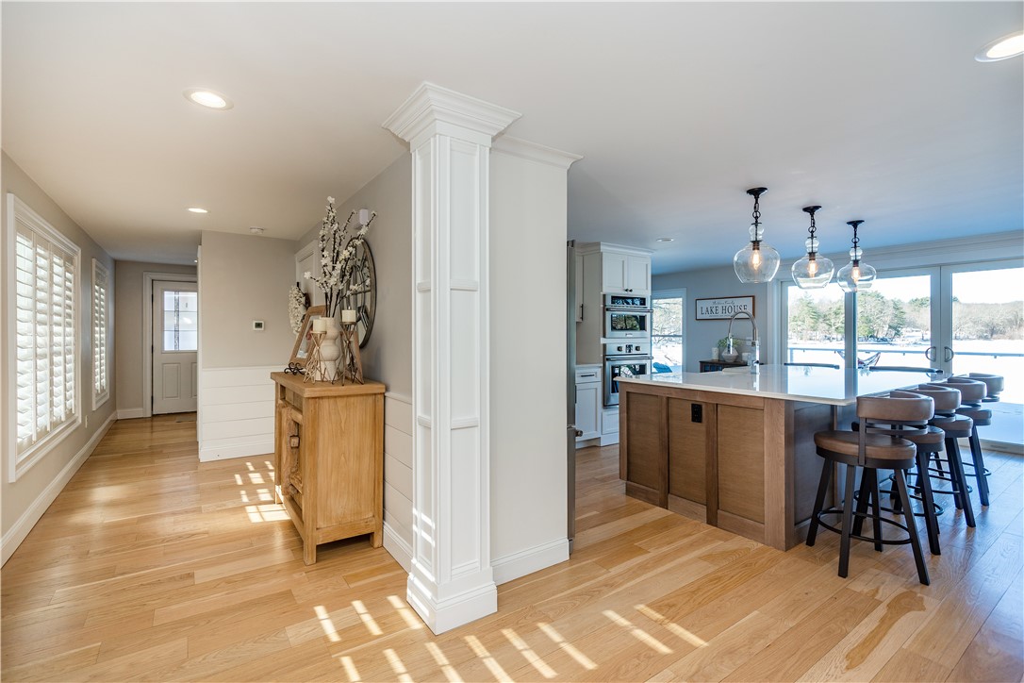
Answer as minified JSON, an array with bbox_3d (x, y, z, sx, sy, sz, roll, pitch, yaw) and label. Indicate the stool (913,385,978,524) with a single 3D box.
[{"bbox_3d":[2.992,0.746,3.255,0.540,0.945,0.555,0,1,-36],"label":"stool"}]

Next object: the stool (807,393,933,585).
[{"bbox_3d":[1.946,0.754,2.505,0.540,0.945,0.555,0,1,-36],"label":"stool"}]

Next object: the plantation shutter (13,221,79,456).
[{"bbox_3d":[-3.453,-0.033,3.429,0.055,1.440,1.850,0,1,-36],"label":"plantation shutter"}]

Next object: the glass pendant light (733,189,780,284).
[{"bbox_3d":[1.788,-0.764,3.325,0.335,0.679,0.335,-1,1,-35],"label":"glass pendant light"}]

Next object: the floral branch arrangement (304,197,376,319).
[{"bbox_3d":[-1.089,-0.534,2.880,0.430,0.770,0.430,-1,1,-35],"label":"floral branch arrangement"}]

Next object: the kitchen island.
[{"bbox_3d":[2.423,0.763,3.894,2.750,0.920,1.560,-1,1,-35],"label":"kitchen island"}]

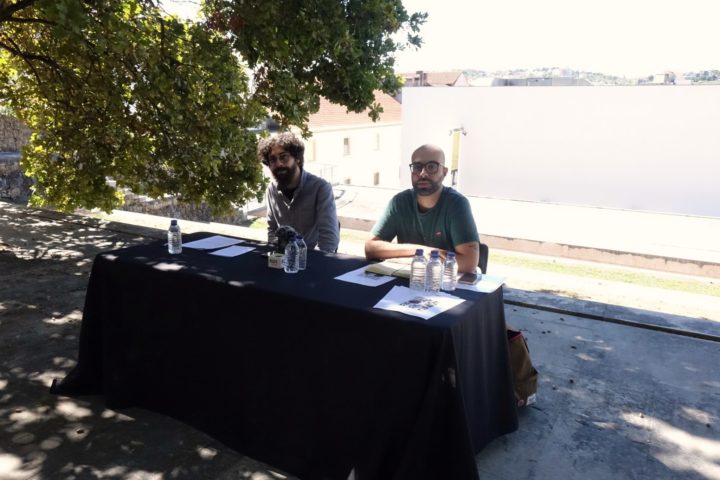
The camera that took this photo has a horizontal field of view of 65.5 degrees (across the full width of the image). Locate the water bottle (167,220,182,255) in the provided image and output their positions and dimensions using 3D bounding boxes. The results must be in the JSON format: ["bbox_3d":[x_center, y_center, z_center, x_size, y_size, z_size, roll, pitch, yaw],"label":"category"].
[{"bbox_3d":[-0.941,-0.015,2.845,0.066,0.170,0.066,1,12,0],"label":"water bottle"}]

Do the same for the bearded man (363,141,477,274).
[{"bbox_3d":[0.260,0.220,2.653,0.600,1.320,0.750,7,13,26],"label":"bearded man"}]

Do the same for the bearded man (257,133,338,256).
[{"bbox_3d":[-0.415,0.097,3.103,0.540,1.360,0.750,8,13,30],"label":"bearded man"}]

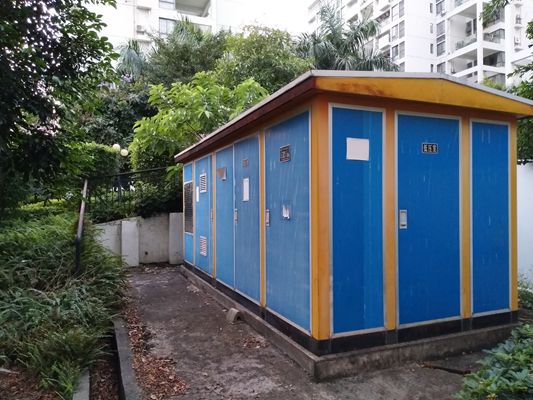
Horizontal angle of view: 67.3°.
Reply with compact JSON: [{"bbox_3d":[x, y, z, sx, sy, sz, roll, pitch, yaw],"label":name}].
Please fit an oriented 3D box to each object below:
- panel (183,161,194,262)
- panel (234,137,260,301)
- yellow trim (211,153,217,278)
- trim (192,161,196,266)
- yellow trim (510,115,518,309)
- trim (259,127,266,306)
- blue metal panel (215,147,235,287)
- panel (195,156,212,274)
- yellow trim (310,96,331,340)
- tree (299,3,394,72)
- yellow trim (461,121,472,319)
[{"bbox_3d":[-1.647,0.299,8.543,0.050,2.070,0.857,0,-1,-23],"label":"panel"},{"bbox_3d":[-0.251,0.219,5.226,0.050,2.060,0.986,0,-1,-23],"label":"panel"},{"bbox_3d":[-0.843,0.246,6.645,0.060,2.090,0.213,0,-1,-23],"label":"yellow trim"},{"bbox_3d":[-1.441,0.279,8.066,0.060,2.090,0.183,0,-1,-23],"label":"trim"},{"bbox_3d":[2.773,0.189,4.528,0.122,2.090,0.080,0,-1,-23],"label":"yellow trim"},{"bbox_3d":[-0.024,0.202,4.700,0.060,2.090,0.162,0,-1,-23],"label":"trim"},{"bbox_3d":[-0.620,0.239,6.103,0.050,2.060,0.917,0,-1,-23],"label":"blue metal panel"},{"bbox_3d":[-1.151,0.273,7.365,0.050,2.070,1.334,0,-1,-23],"label":"panel"},{"bbox_3d":[0.497,0.167,3.592,0.142,2.110,0.120,0,-1,-23],"label":"yellow trim"},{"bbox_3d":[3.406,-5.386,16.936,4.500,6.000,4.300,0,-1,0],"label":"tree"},{"bbox_3d":[2.094,0.185,4.232,0.152,2.090,0.060,0,-1,-23],"label":"yellow trim"}]

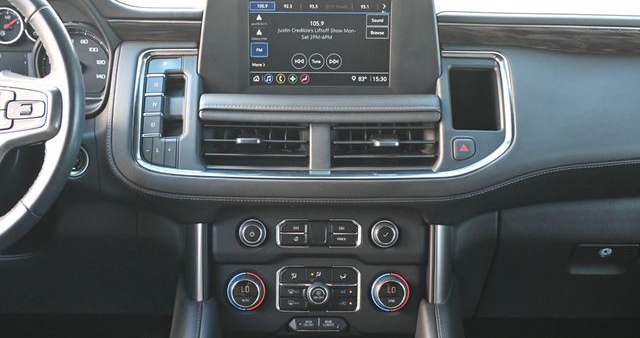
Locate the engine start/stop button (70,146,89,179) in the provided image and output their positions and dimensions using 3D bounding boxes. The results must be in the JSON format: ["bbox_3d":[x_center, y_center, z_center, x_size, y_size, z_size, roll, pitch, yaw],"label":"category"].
[{"bbox_3d":[-0.309,-0.009,1.090,0.041,0.041,0.020,0,7,0],"label":"engine start/stop button"}]

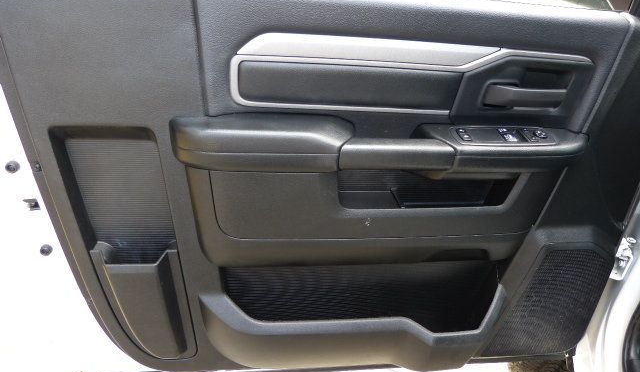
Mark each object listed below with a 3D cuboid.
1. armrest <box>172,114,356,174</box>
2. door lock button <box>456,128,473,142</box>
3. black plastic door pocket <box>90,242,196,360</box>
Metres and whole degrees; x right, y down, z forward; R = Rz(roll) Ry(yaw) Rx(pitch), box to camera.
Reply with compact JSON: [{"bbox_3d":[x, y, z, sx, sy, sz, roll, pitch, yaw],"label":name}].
[{"bbox_3d":[-0.080,-0.060,0.666,0.258,0.061,0.068,0,34,-9],"label":"armrest"},{"bbox_3d":[0.224,-0.077,0.712,0.020,0.009,0.041,0,34,-9],"label":"door lock button"},{"bbox_3d":[-0.323,0.227,0.875,0.156,0.294,0.051,0,34,-9],"label":"black plastic door pocket"}]

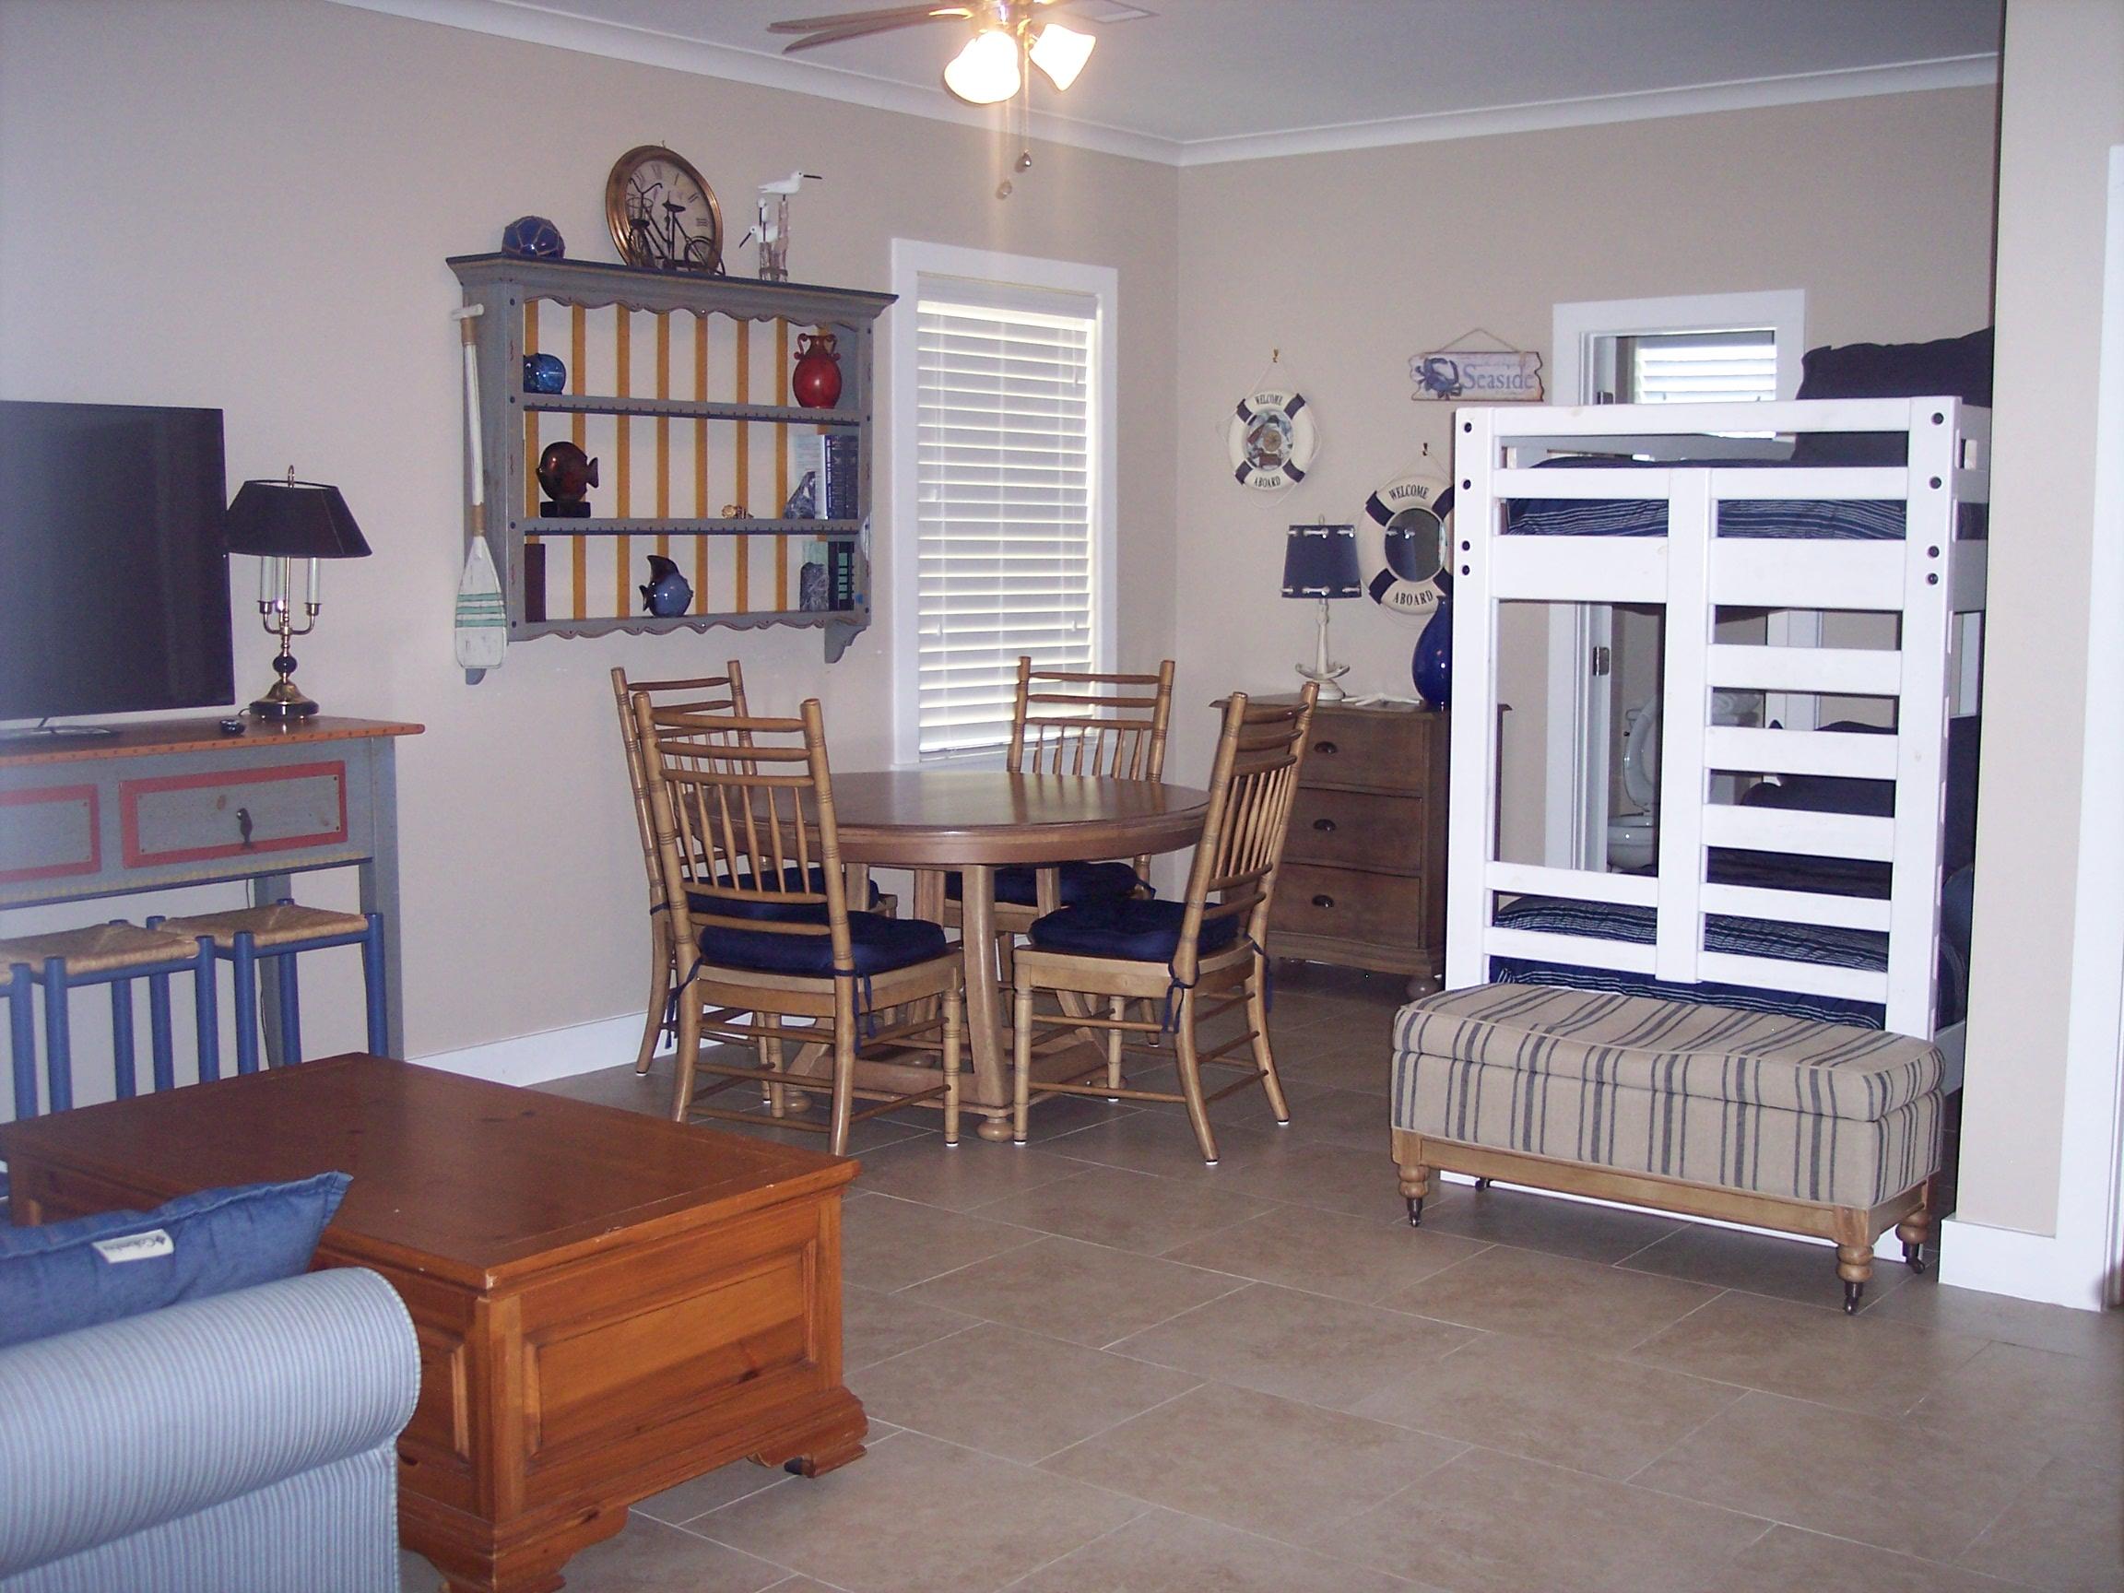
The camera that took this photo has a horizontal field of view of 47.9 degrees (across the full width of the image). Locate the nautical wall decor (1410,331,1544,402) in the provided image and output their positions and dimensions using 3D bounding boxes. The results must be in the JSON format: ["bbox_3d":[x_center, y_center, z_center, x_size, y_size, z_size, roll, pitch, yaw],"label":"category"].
[{"bbox_3d":[1.284,-1.341,7.454,0.482,0.228,0.022,5,8,38],"label":"nautical wall decor"}]

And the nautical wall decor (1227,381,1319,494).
[{"bbox_3d":[0.715,-1.197,8.068,0.341,0.340,0.041,5,8,37],"label":"nautical wall decor"}]

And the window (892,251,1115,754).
[{"bbox_3d":[-0.184,-0.915,7.555,0.100,1.575,1.110,5,8,38],"label":"window"}]

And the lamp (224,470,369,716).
[{"bbox_3d":[-1.706,-0.448,5.260,0.365,0.560,0.365,5,8,38],"label":"lamp"}]

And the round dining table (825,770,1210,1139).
[{"bbox_3d":[-0.272,0.379,6.053,1.330,0.773,1.330,0,6,0],"label":"round dining table"}]

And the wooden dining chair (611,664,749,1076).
[{"bbox_3d":[-0.816,0.197,6.363,0.570,1.081,0.523,5,8,35],"label":"wooden dining chair"}]

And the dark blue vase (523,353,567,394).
[{"bbox_3d":[-1.292,-1.048,5.946,0.120,0.108,0.120,0,6,0],"label":"dark blue vase"}]

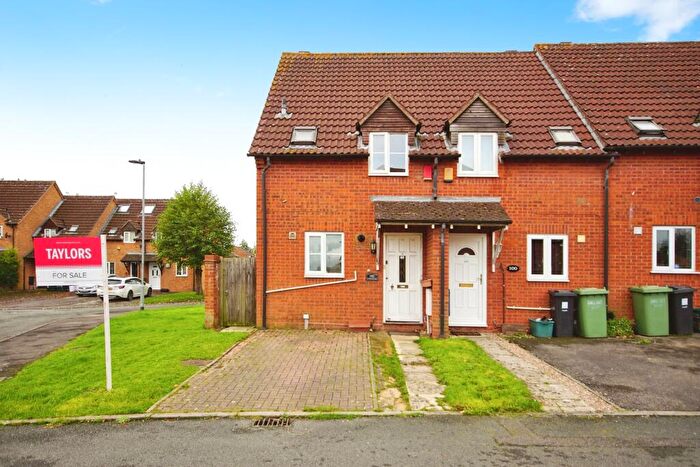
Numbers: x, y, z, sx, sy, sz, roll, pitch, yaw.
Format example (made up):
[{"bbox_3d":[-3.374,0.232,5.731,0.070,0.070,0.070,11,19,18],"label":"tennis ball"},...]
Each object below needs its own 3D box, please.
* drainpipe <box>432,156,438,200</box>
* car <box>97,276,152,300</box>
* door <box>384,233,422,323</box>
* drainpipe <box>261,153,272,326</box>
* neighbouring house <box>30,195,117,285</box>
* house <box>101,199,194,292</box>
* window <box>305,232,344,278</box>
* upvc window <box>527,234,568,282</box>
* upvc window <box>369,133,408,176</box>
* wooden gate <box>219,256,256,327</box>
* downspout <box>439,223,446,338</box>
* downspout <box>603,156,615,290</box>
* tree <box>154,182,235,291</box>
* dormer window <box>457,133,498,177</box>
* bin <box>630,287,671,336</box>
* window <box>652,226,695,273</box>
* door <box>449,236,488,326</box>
[{"bbox_3d":[1.923,-1.238,10.470,0.100,0.970,0.110,0,-2,3],"label":"drainpipe"},{"bbox_3d":[-14.251,3.488,29.600,1.820,1.460,4.600,0,-2,2],"label":"car"},{"bbox_3d":[1.217,1.022,10.600,0.900,2.050,0.100,0,0,3],"label":"door"},{"bbox_3d":[-1.893,0.221,10.620,0.180,3.900,0.150,0,0,3],"label":"drainpipe"},{"bbox_3d":[-21.300,0.450,38.200,4.400,7.100,8.300,0,0,-7],"label":"neighbouring house"},{"bbox_3d":[-16.000,0.730,40.200,7.100,7.400,8.300,0,0,-7],"label":"house"},{"bbox_3d":[-0.577,0.499,10.640,0.900,1.040,0.100,0,0,3],"label":"window"},{"bbox_3d":[4.436,0.559,10.440,0.920,1.060,0.100,0,-2,3],"label":"upvc window"},{"bbox_3d":[0.883,-1.792,10.600,0.900,0.990,0.100,0,-2,3],"label":"upvc window"},{"bbox_3d":[-2.664,1.394,11.120,0.900,1.660,0.070,0,-2,3],"label":"wooden gate"},{"bbox_3d":[1.933,0.976,9.690,0.110,2.400,0.110,0,-2,3],"label":"downspout"},{"bbox_3d":[5.705,0.253,10.280,0.190,3.900,0.150,0,0,3],"label":"downspout"},{"bbox_3d":[-11.095,0.300,33.300,5.700,7.900,5.500,0,-2,0],"label":"tree"},{"bbox_3d":[2.886,-1.754,10.480,0.910,0.990,0.120,0,0,3],"label":"dormer window"},{"bbox_3d":[6.428,1.642,9.950,0.570,1.060,0.710,0,-2,13],"label":"bin"},{"bbox_3d":[7.132,0.361,10.270,0.910,1.030,0.100,0,0,3],"label":"window"},{"bbox_3d":[2.653,1.059,10.520,0.910,2.080,0.100,0,0,3],"label":"door"}]

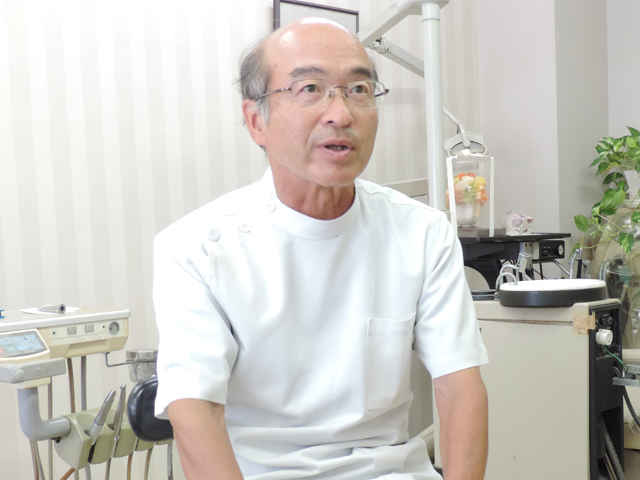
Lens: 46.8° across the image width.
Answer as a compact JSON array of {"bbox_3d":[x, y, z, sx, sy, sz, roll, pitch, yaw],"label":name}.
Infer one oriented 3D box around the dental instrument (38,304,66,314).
[{"bbox_3d":[-0.612,0.160,1.700,0.080,0.020,0.020,0,4,29],"label":"dental instrument"}]

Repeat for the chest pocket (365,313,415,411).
[{"bbox_3d":[0.095,0.168,1.020,0.095,0.122,0.020,-6,12,-43],"label":"chest pocket"}]

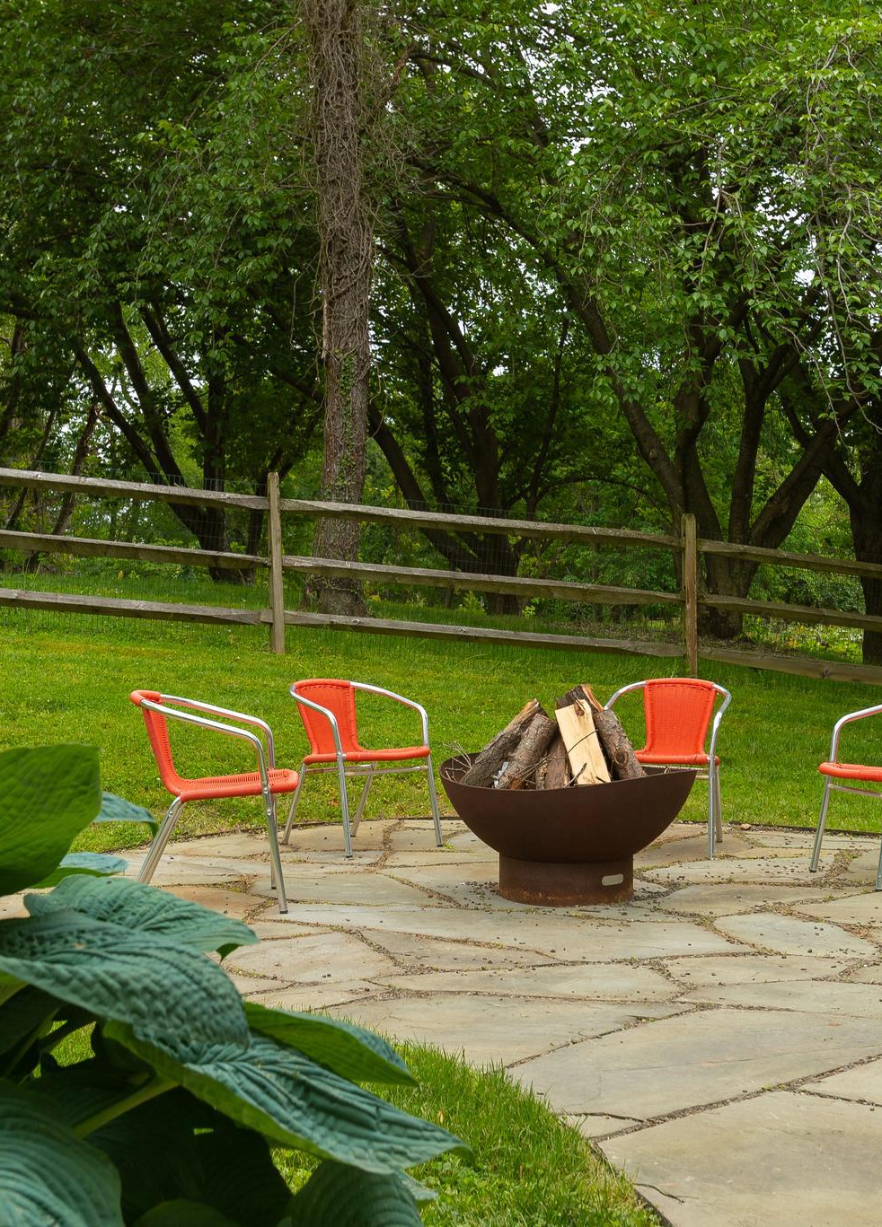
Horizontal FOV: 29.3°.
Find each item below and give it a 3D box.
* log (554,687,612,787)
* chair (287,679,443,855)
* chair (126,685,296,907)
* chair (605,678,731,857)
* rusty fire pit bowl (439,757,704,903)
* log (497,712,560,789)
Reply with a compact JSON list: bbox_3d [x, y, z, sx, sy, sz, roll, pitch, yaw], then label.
[{"bbox_3d":[0.517,0.489,5.932,0.115,0.430,0.100,-14,-25,0],"label":"log"},{"bbox_3d":[-0.375,0.666,7.449,0.542,0.725,0.592,0,-1,-41],"label":"chair"},{"bbox_3d":[-0.803,0.654,5.981,0.592,0.725,0.542,0,0,-1],"label":"chair"},{"bbox_3d":[0.990,0.666,7.375,0.542,0.725,0.592,0,0,20],"label":"chair"},{"bbox_3d":[0.459,0.783,6.074,0.923,0.470,0.923,0,0,0],"label":"rusty fire pit bowl"},{"bbox_3d":[0.275,0.539,5.974,0.085,0.420,0.085,33,-19,0],"label":"log"}]

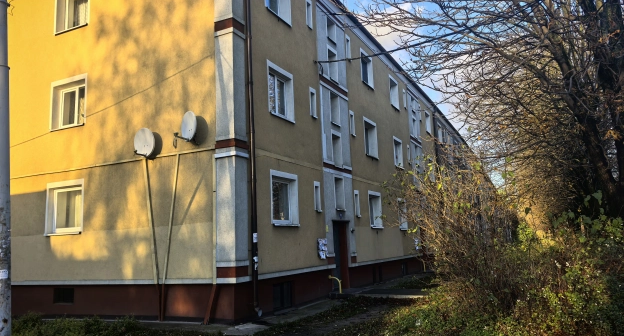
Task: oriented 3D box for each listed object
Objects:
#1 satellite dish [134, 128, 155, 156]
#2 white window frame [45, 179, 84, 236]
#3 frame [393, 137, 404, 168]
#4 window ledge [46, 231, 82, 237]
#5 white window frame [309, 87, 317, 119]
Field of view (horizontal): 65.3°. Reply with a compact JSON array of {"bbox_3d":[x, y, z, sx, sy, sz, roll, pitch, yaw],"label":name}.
[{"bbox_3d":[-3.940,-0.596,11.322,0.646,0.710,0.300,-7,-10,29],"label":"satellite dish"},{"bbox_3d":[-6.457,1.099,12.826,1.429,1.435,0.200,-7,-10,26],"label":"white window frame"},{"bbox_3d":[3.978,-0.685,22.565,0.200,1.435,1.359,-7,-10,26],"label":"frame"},{"bbox_3d":[-6.467,1.787,12.715,1.438,0.054,0.200,-7,-10,26],"label":"window ledge"},{"bbox_3d":[-0.018,-1.978,14.784,0.170,0.876,0.414,-7,-10,26],"label":"white window frame"}]

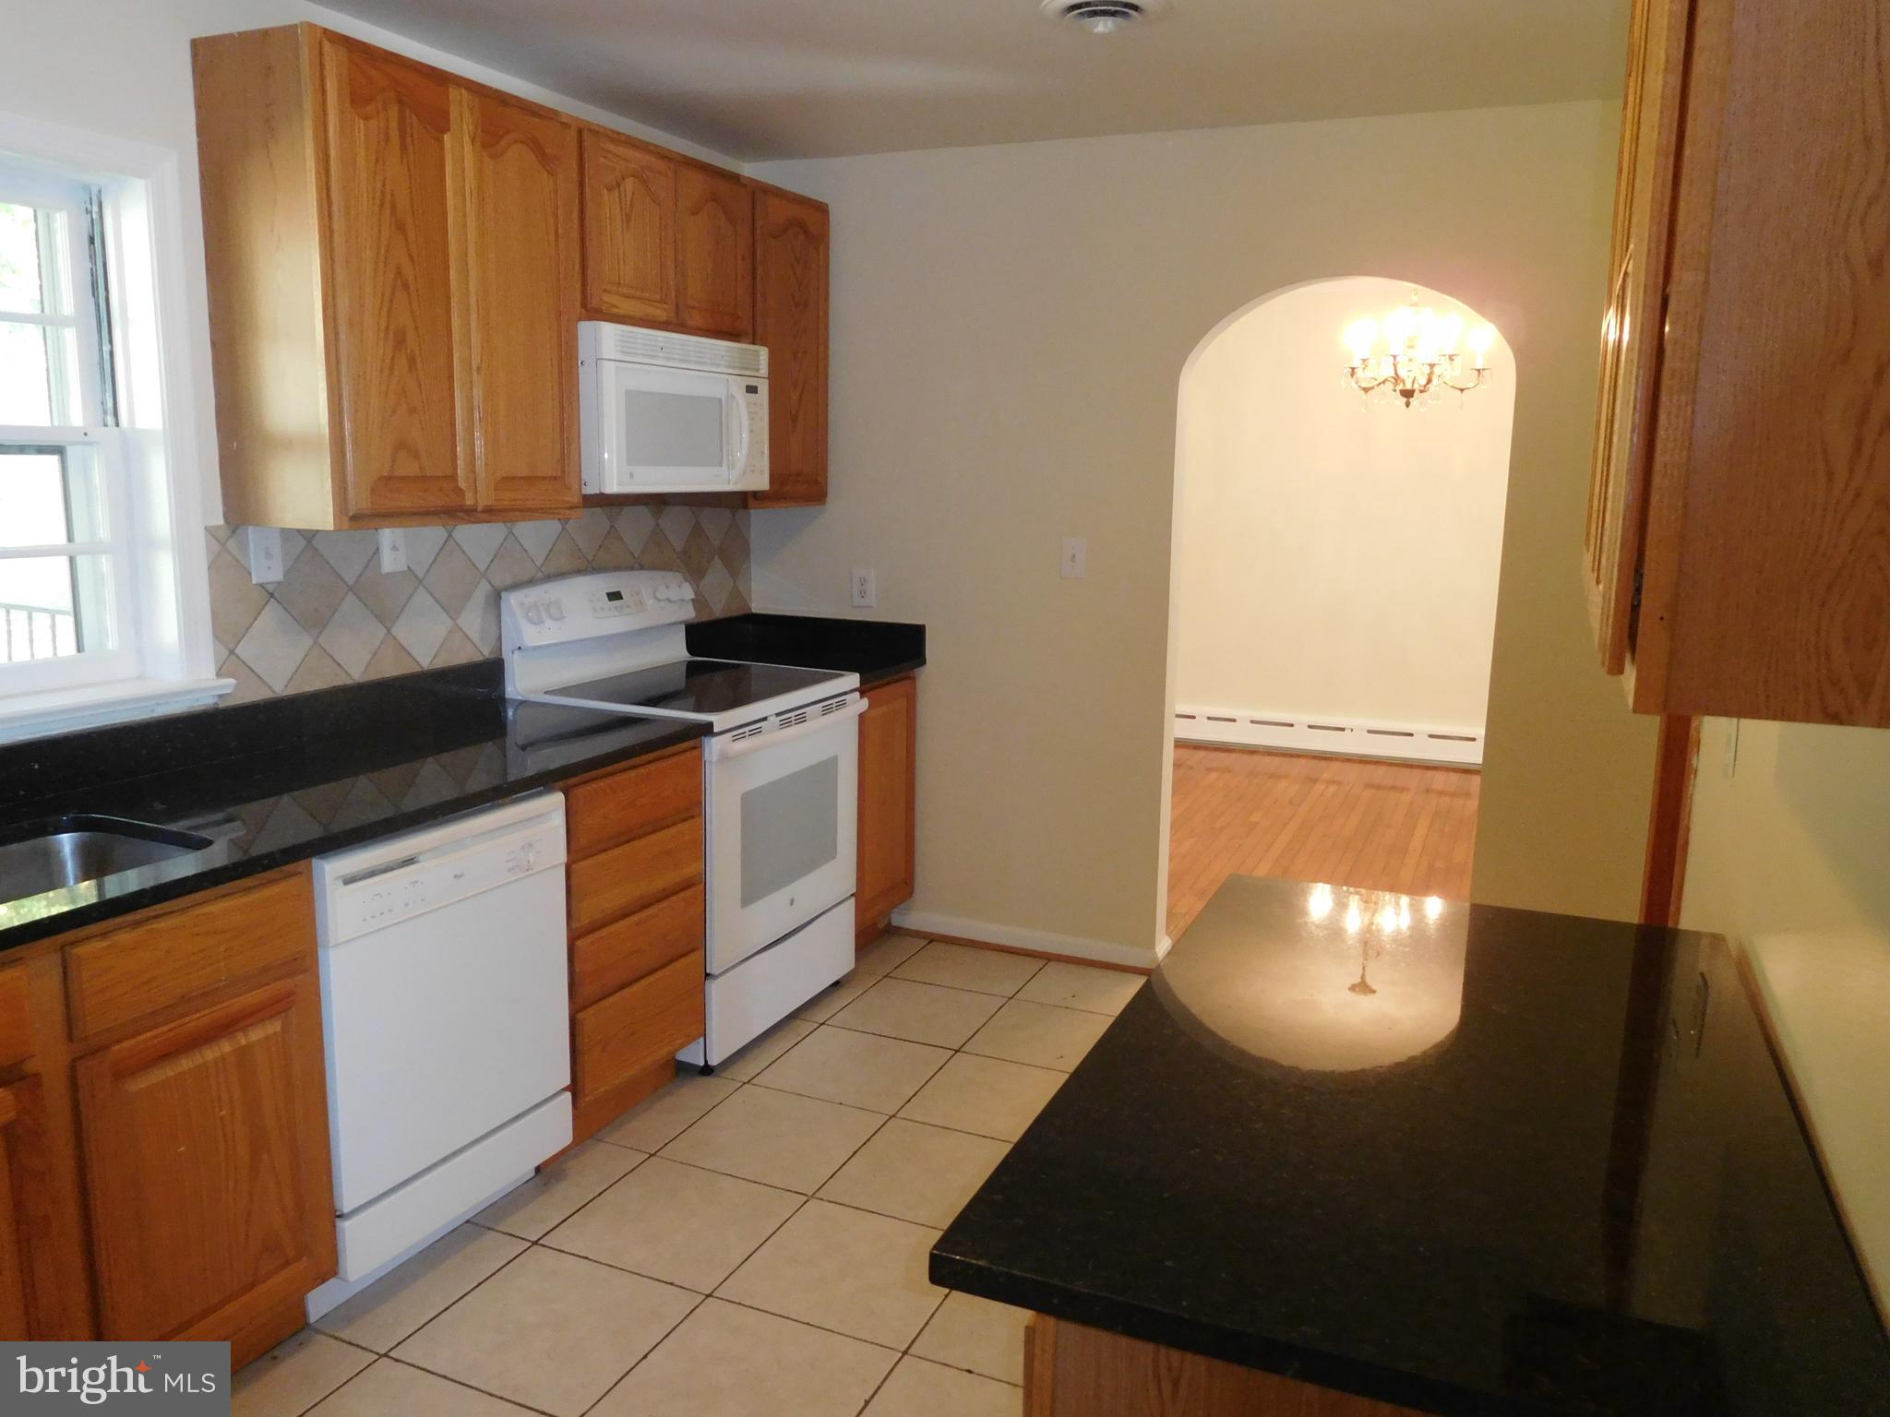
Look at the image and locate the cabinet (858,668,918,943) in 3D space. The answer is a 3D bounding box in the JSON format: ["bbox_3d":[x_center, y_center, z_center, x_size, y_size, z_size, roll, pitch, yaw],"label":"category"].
[{"bbox_3d":[-0.473,0.315,4.373,0.621,0.880,0.478,5,11,23],"label":"cabinet"}]

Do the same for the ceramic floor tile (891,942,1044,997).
[{"bbox_3d":[0.076,0.808,4.205,0.388,0.010,0.349,5,11,23],"label":"ceramic floor tile"}]

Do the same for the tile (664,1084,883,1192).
[{"bbox_3d":[-0.385,0.984,3.139,0.388,0.010,0.388,5,11,23],"label":"tile"}]

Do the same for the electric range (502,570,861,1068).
[{"bbox_3d":[-0.681,0.257,3.763,0.681,1.194,0.768,5,11,23],"label":"electric range"}]

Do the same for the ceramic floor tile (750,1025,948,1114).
[{"bbox_3d":[-0.229,0.925,3.500,0.388,0.010,0.388,5,11,23],"label":"ceramic floor tile"}]

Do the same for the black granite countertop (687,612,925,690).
[{"bbox_3d":[-0.445,-0.190,4.280,0.657,0.147,0.482,5,11,23],"label":"black granite countertop"}]

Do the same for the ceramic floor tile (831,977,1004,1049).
[{"bbox_3d":[-0.072,0.865,3.861,0.388,0.010,0.388,5,11,23],"label":"ceramic floor tile"}]

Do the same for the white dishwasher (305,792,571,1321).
[{"bbox_3d":[-1.179,0.609,2.675,0.613,0.856,0.597,5,11,23],"label":"white dishwasher"}]

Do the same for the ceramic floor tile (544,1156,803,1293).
[{"bbox_3d":[-0.541,1.044,2.778,0.388,0.010,0.388,5,11,23],"label":"ceramic floor tile"}]

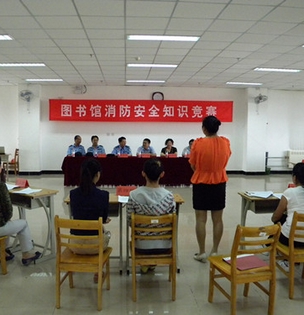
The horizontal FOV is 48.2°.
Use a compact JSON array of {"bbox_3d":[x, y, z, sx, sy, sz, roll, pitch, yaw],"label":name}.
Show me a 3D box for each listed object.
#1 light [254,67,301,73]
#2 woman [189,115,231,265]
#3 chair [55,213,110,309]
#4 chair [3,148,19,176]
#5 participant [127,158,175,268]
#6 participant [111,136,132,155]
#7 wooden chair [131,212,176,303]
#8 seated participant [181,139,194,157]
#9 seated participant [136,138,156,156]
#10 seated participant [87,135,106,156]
[{"bbox_3d":[3.171,-2.187,8.530,1.170,0.070,0.270,0,4,-4],"label":"light"},{"bbox_3d":[0.664,0.350,3.907,0.490,1.650,0.360,0,4,-1],"label":"woman"},{"bbox_3d":[-0.577,0.855,2.944,0.403,0.806,0.479,0,4,3],"label":"chair"},{"bbox_3d":[-4.394,0.165,10.600,0.470,0.810,0.410,0,4,-4],"label":"chair"},{"bbox_3d":[-0.009,0.611,3.307,0.459,1.224,0.714,0,4,-2],"label":"participant"},{"bbox_3d":[-0.822,0.103,9.406,0.541,1.311,0.714,0,4,-4],"label":"participant"},{"bbox_3d":[0.006,0.846,3.090,0.403,0.806,0.479,0,4,-2],"label":"wooden chair"},{"bbox_3d":[1.159,0.102,9.846,0.500,1.240,0.720,0,4,-4],"label":"seated participant"},{"bbox_3d":[-0.146,0.125,9.453,0.530,1.265,0.714,0,4,-4],"label":"seated participant"},{"bbox_3d":[-1.562,0.057,9.645,0.530,1.330,0.720,0,4,-4],"label":"seated participant"}]

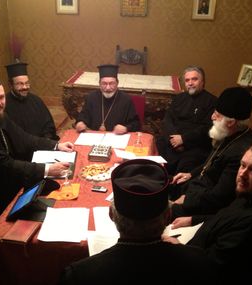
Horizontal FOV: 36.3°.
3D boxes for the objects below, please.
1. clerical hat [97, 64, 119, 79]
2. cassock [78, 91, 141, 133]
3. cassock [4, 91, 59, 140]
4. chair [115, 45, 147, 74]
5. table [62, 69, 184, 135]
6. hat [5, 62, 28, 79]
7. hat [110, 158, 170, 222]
[{"bbox_3d":[-0.168,-0.653,3.550,0.200,0.110,0.210,1,20,-2],"label":"clerical hat"},{"bbox_3d":[-0.155,-0.017,3.583,0.590,0.920,0.580,1,20,-2],"label":"cassock"},{"bbox_3d":[-0.891,0.033,3.354,0.560,0.920,0.570,-13,24,-36],"label":"cassock"},{"bbox_3d":[0.088,-1.000,6.331,0.510,1.170,0.530,3,20,5],"label":"chair"},{"bbox_3d":[-0.031,-0.488,5.452,1.580,0.800,1.200,3,20,4],"label":"table"},{"bbox_3d":[-0.968,-0.645,3.420,0.200,0.115,0.210,-6,21,-19],"label":"hat"},{"bbox_3d":[0.047,0.157,1.300,0.190,0.115,0.215,3,25,4],"label":"hat"}]

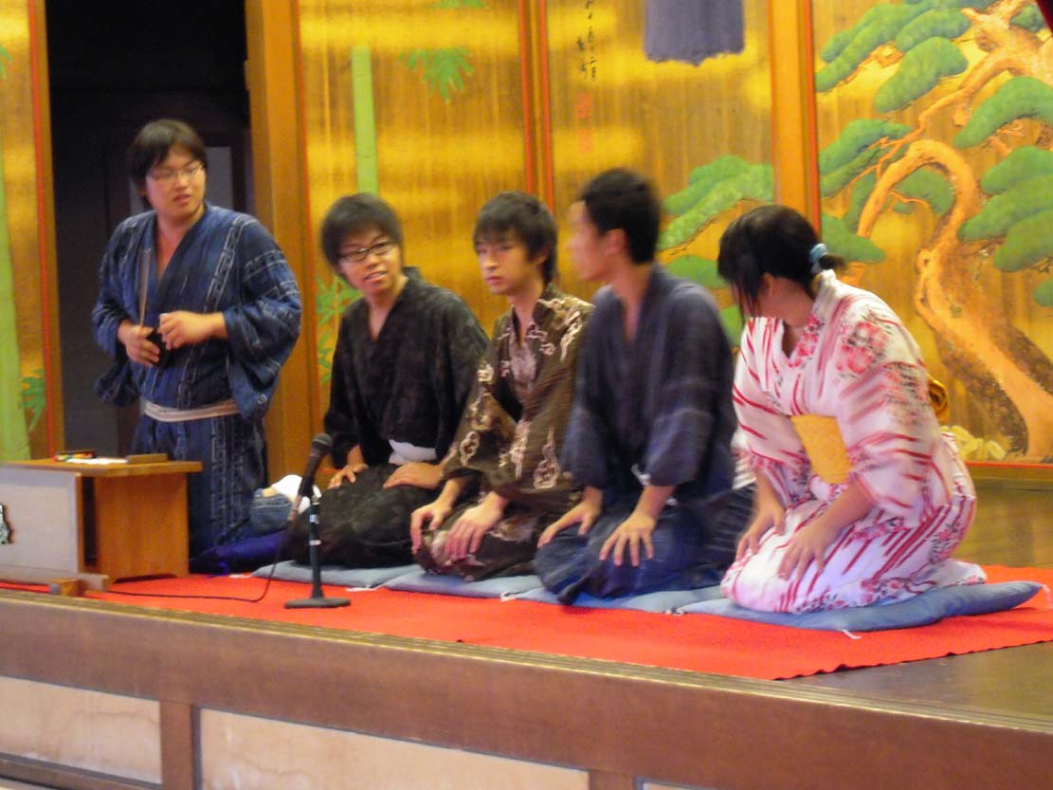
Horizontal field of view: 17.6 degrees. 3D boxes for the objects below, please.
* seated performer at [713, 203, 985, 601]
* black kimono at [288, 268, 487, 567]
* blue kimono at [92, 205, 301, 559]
[{"bbox_3d":[0.684,0.009,7.305,0.630,0.860,0.490,-4,3,-36],"label":"seated performer"},{"bbox_3d":[-0.314,0.053,8.732,0.640,0.740,0.530,-4,3,-40],"label":"black kimono"},{"bbox_3d":[-0.883,-0.055,9.221,0.600,0.905,0.470,0,3,40],"label":"blue kimono"}]

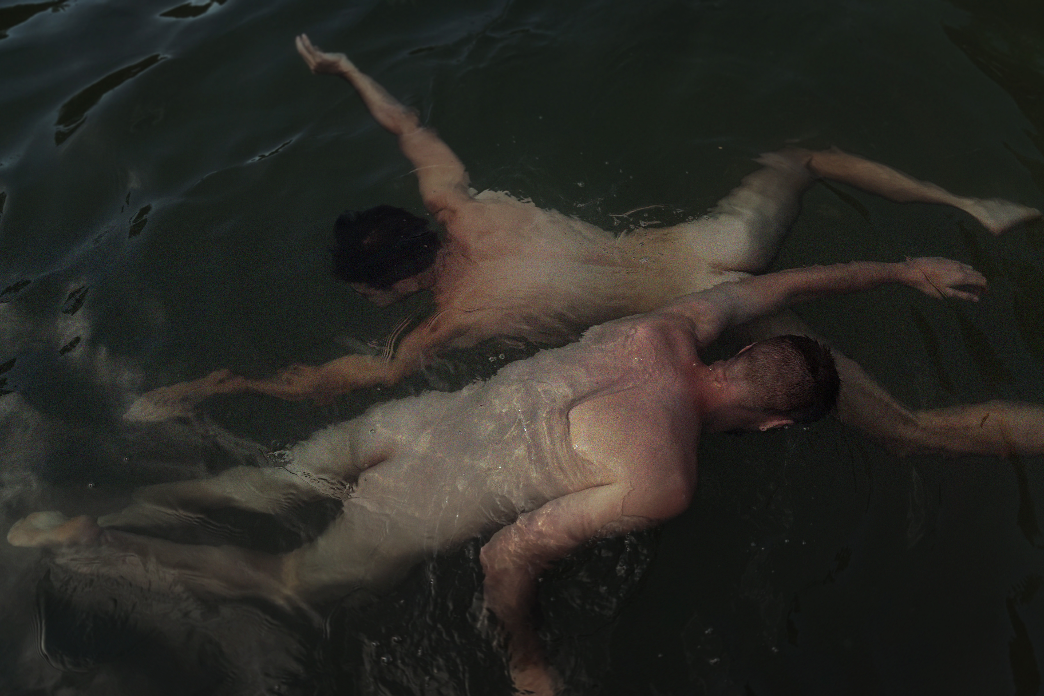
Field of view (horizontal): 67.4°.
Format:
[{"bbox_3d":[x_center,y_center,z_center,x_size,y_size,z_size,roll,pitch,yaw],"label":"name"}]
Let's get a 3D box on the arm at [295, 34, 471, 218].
[{"bbox_3d":[-0.389,-0.597,2.020,0.150,0.130,0.713,-34,70,-20],"label":"arm"}]

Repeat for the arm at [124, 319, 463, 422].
[{"bbox_3d":[-0.480,0.071,1.694,0.729,0.130,0.140,-14,58,-9],"label":"arm"}]

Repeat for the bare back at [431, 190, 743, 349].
[{"bbox_3d":[0.156,-0.173,1.858,0.726,0.190,0.420,2,57,1],"label":"bare back"}]

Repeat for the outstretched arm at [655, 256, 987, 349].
[{"bbox_3d":[0.669,-0.111,1.740,0.762,0.130,0.160,-6,57,-4],"label":"outstretched arm"}]

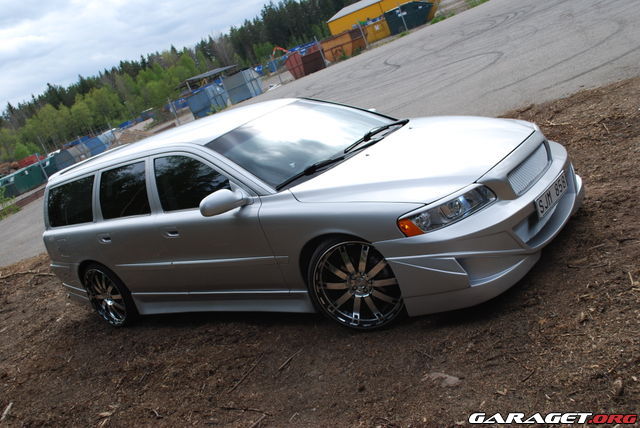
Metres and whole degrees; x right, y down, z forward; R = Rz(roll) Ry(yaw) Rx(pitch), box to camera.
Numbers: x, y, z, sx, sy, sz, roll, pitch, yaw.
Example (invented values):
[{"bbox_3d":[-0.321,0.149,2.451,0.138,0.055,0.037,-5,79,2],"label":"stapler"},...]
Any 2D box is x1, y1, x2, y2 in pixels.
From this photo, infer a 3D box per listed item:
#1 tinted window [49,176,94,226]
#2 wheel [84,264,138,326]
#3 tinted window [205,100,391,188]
[{"bbox_3d":[-2.182,-0.087,5.651,0.815,0.387,0.040,-8,-6,41],"label":"tinted window"},{"bbox_3d":[-1.795,0.674,5.628,0.580,0.580,0.220,-8,18,41],"label":"wheel"},{"bbox_3d":[-0.145,-0.620,4.730,0.869,0.140,1.500,22,35,28],"label":"tinted window"}]

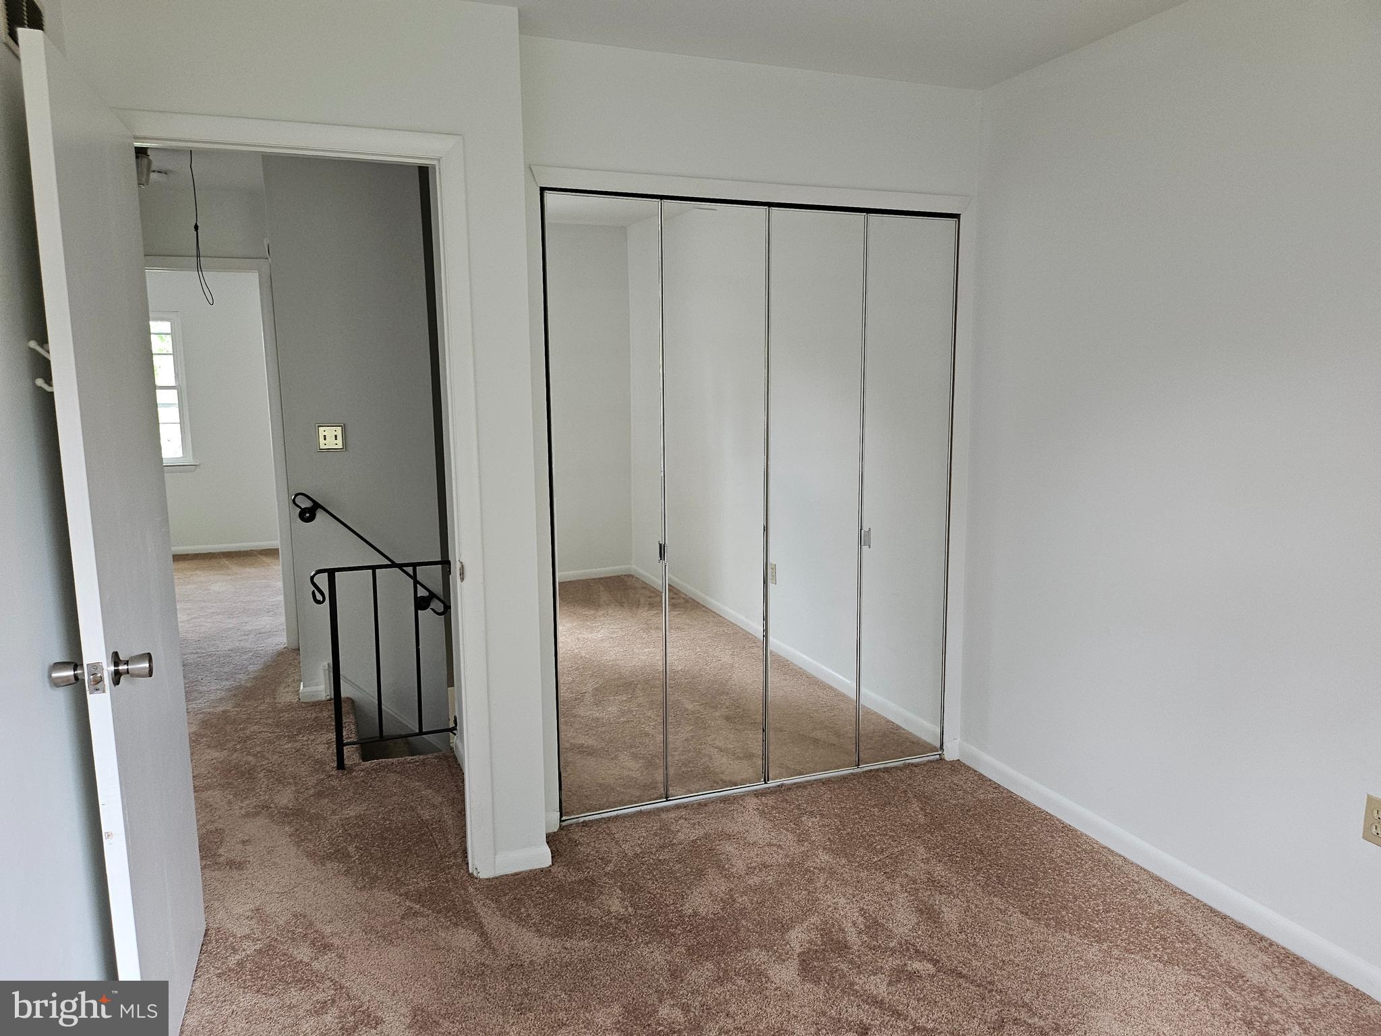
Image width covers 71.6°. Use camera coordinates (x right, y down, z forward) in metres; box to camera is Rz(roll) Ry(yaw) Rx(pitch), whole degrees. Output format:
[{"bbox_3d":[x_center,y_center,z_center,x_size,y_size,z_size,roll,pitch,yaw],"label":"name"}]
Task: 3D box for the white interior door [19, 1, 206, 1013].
[{"bbox_3d":[-1.210,0.144,2.081,0.035,2.030,0.748,-4,9,-19],"label":"white interior door"}]

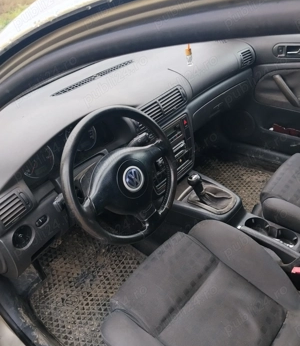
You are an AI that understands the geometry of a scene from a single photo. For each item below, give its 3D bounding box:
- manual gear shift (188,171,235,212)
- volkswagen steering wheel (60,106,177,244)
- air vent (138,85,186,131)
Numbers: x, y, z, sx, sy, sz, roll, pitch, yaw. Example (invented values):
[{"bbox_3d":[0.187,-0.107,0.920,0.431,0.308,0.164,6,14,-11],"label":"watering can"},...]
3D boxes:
[{"bbox_3d":[0.231,0.065,1.258,0.185,0.120,0.130,28,46,31],"label":"manual gear shift"},{"bbox_3d":[-0.076,0.004,0.935,0.085,0.380,0.380,-3,26,49],"label":"volkswagen steering wheel"},{"bbox_3d":[0.038,-0.233,1.228,0.285,0.085,0.040,-36,17,-36],"label":"air vent"}]

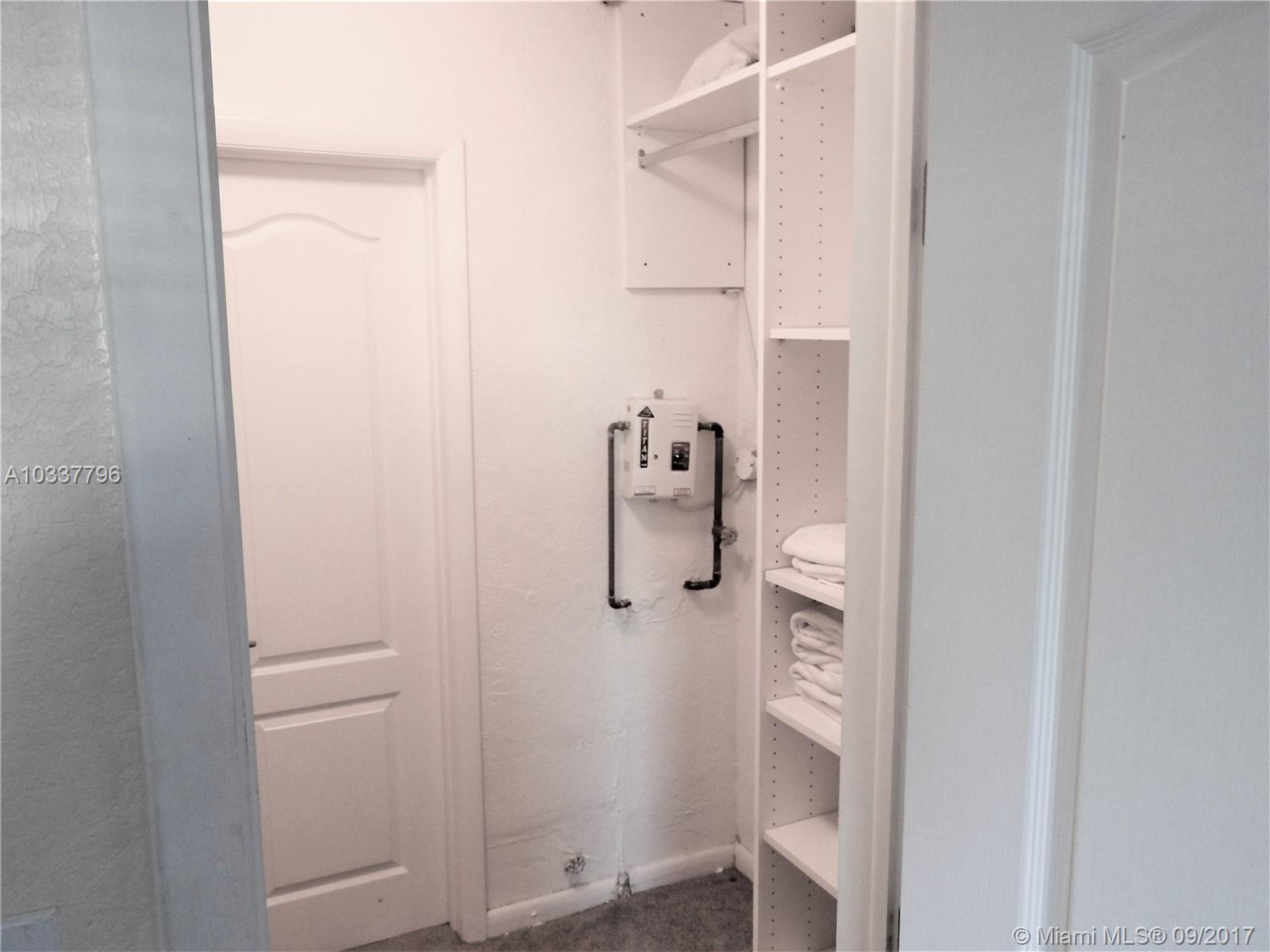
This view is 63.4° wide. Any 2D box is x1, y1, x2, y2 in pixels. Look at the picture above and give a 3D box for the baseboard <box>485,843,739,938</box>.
[{"bbox_3d":[-0.050,1.150,2.870,0.769,0.076,0.020,-4,9,-26],"label":"baseboard"}]

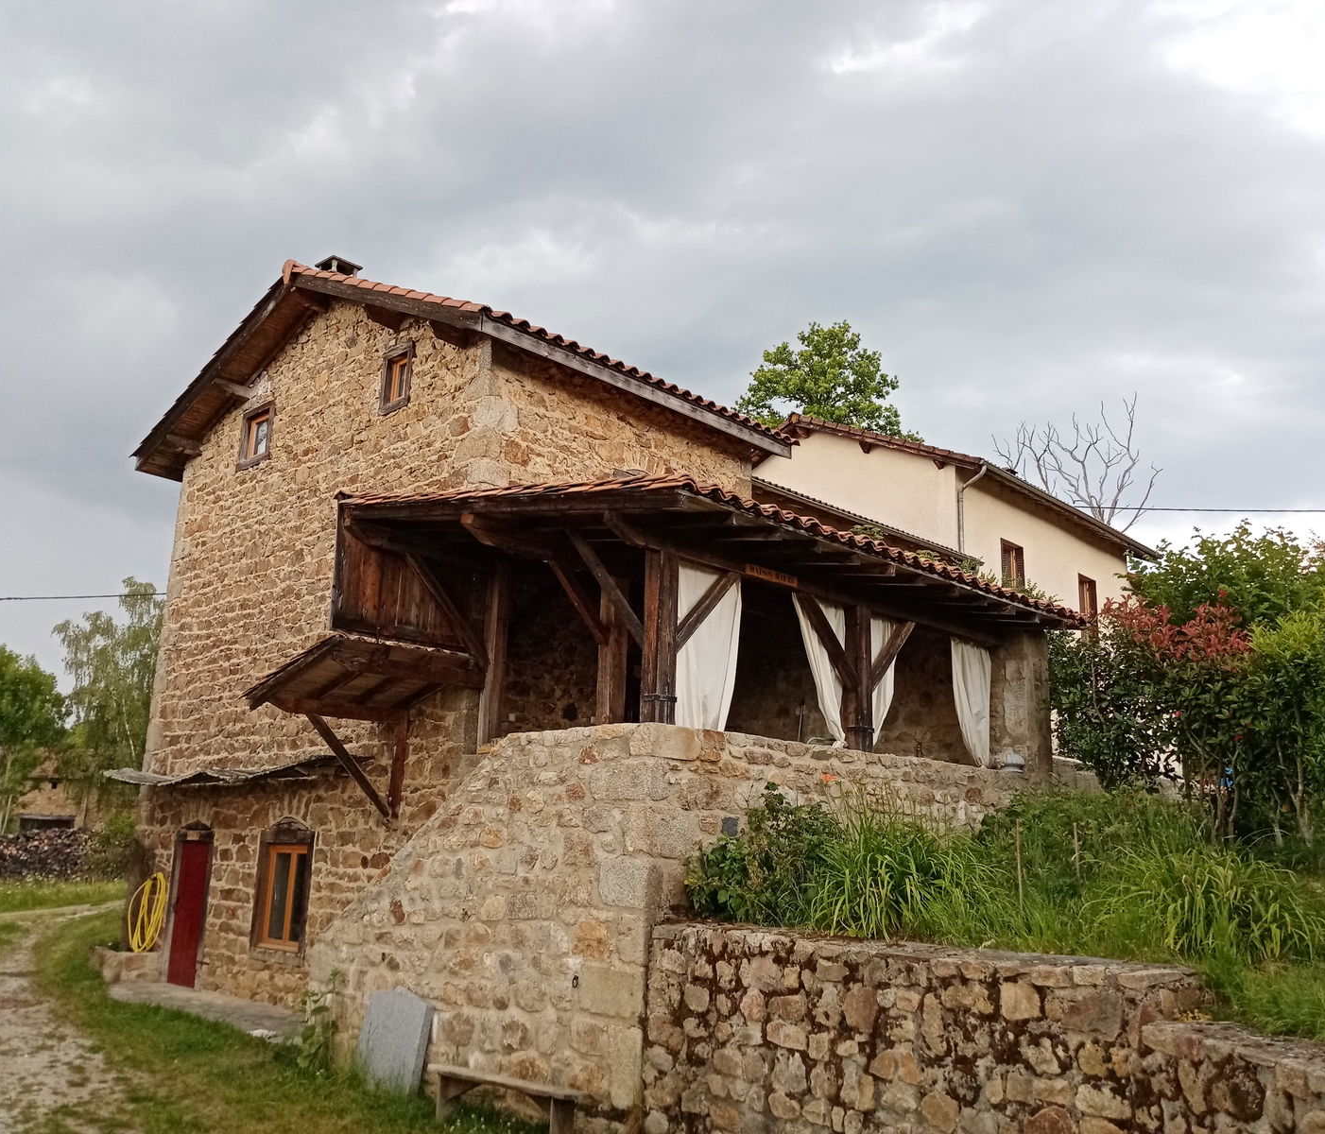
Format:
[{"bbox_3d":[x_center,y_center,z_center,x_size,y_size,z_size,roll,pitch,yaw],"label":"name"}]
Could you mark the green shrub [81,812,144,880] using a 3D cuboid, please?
[{"bbox_3d":[-15.042,7.610,31.000,1.600,1.800,1.500,7,-13,-24],"label":"green shrub"}]

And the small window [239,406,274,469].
[{"bbox_3d":[-5.621,-1.810,15.861,0.890,0.840,0.143,-10,-17,42],"label":"small window"}]

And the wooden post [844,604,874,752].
[{"bbox_3d":[1.746,0.984,10.107,0.176,1.294,0.176,-10,-17,42],"label":"wooden post"}]

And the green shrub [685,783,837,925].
[{"bbox_3d":[0.706,2.050,8.128,0.900,1.000,0.800,-11,-18,41],"label":"green shrub"}]

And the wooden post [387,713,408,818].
[{"bbox_3d":[-2.868,2.157,12.309,0.130,1.130,0.130,-11,-18,41],"label":"wooden post"}]

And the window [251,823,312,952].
[{"bbox_3d":[-4.565,3.855,13.653,1.100,1.480,0.160,-11,-18,41],"label":"window"}]

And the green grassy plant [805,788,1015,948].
[{"bbox_3d":[1.696,2.000,7.834,1.350,0.920,1.150,-1,-12,12],"label":"green grassy plant"}]

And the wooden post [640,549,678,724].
[{"bbox_3d":[-0.027,0.558,8.552,0.190,1.375,0.190,-11,-18,41],"label":"wooden post"}]

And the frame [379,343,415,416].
[{"bbox_3d":[-3.130,-2.239,13.571,0.622,0.773,0.143,-10,-17,42],"label":"frame"}]

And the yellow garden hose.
[{"bbox_3d":[-7.072,4.744,15.594,0.780,1.080,0.170,-11,-18,41],"label":"yellow garden hose"}]

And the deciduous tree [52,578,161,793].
[{"bbox_3d":[-17.216,4.783,35.787,4.200,9.000,4.200,-11,-18,41],"label":"deciduous tree"}]

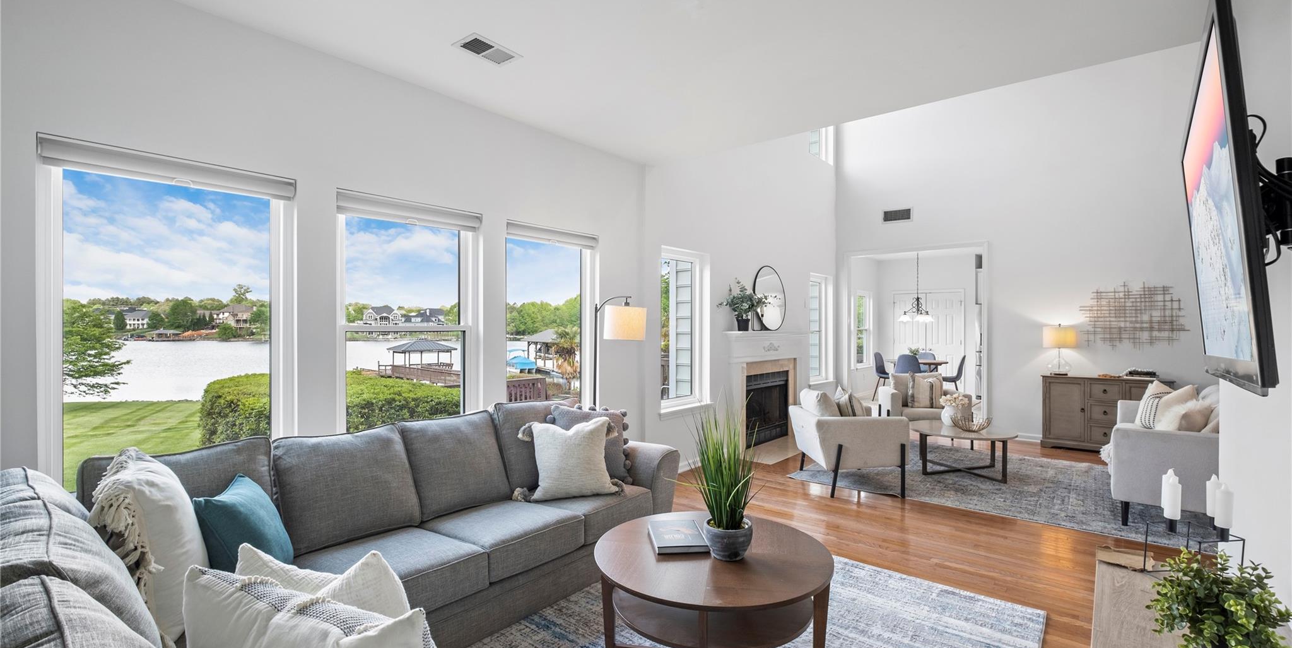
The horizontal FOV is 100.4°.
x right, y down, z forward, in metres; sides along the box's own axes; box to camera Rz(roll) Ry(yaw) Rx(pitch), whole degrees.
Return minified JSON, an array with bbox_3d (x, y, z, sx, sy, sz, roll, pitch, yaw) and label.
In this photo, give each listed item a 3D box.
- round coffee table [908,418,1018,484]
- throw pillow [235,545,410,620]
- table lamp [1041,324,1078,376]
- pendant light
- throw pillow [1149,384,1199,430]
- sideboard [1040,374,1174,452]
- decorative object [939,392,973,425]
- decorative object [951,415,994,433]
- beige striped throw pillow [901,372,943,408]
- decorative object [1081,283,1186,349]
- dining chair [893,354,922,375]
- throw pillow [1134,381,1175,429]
[{"bbox_3d":[2.970,1.187,5.090,0.900,0.397,0.900,0,0,39],"label":"round coffee table"},{"bbox_3d":[-0.830,0.755,1.460,0.430,0.420,0.150,0,28,14],"label":"throw pillow"},{"bbox_3d":[4.673,0.290,6.070,0.316,0.580,0.316,0,0,39],"label":"table lamp"},{"bbox_3d":[4.820,-0.635,9.550,0.580,1.260,0.580,0,0,39],"label":"pendant light"},{"bbox_3d":[3.870,0.710,3.930,0.160,0.440,0.430,22,3,6],"label":"throw pillow"},{"bbox_3d":[4.953,0.982,5.818,1.085,0.805,0.380,0,0,39],"label":"sideboard"},{"bbox_3d":[2.915,0.800,5.080,0.250,0.310,0.250,0,0,41],"label":"decorative object"},{"bbox_3d":[2.906,0.885,4.790,0.320,0.130,0.320,0,0,41],"label":"decorative object"},{"bbox_3d":[3.136,0.753,6.080,0.430,0.420,0.150,0,-11,13],"label":"beige striped throw pillow"},{"bbox_3d":[5.154,-0.094,5.712,0.881,0.721,0.040,0,0,41],"label":"decorative object"},{"bbox_3d":[4.590,0.957,9.280,0.450,0.855,0.530,0,0,39],"label":"dining chair"},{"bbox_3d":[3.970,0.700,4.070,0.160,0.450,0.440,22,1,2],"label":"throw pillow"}]

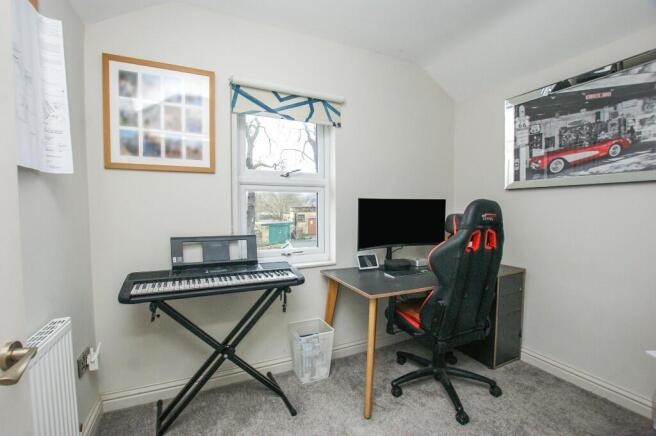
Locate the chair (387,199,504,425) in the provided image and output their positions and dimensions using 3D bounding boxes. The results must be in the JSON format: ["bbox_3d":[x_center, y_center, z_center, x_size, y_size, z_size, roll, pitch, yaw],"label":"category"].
[{"bbox_3d":[0.798,0.536,1.886,0.700,1.310,0.700,-1,3,-24],"label":"chair"}]

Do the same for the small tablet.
[{"bbox_3d":[0.330,0.359,2.239,0.178,0.118,0.065,-1,3,-22],"label":"small tablet"}]

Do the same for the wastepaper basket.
[{"bbox_3d":[-0.127,0.999,2.050,0.262,0.362,0.240,-1,3,-27],"label":"wastepaper basket"}]

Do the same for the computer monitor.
[{"bbox_3d":[0.544,0.140,2.188,0.810,0.570,0.260,-1,3,-22],"label":"computer monitor"}]

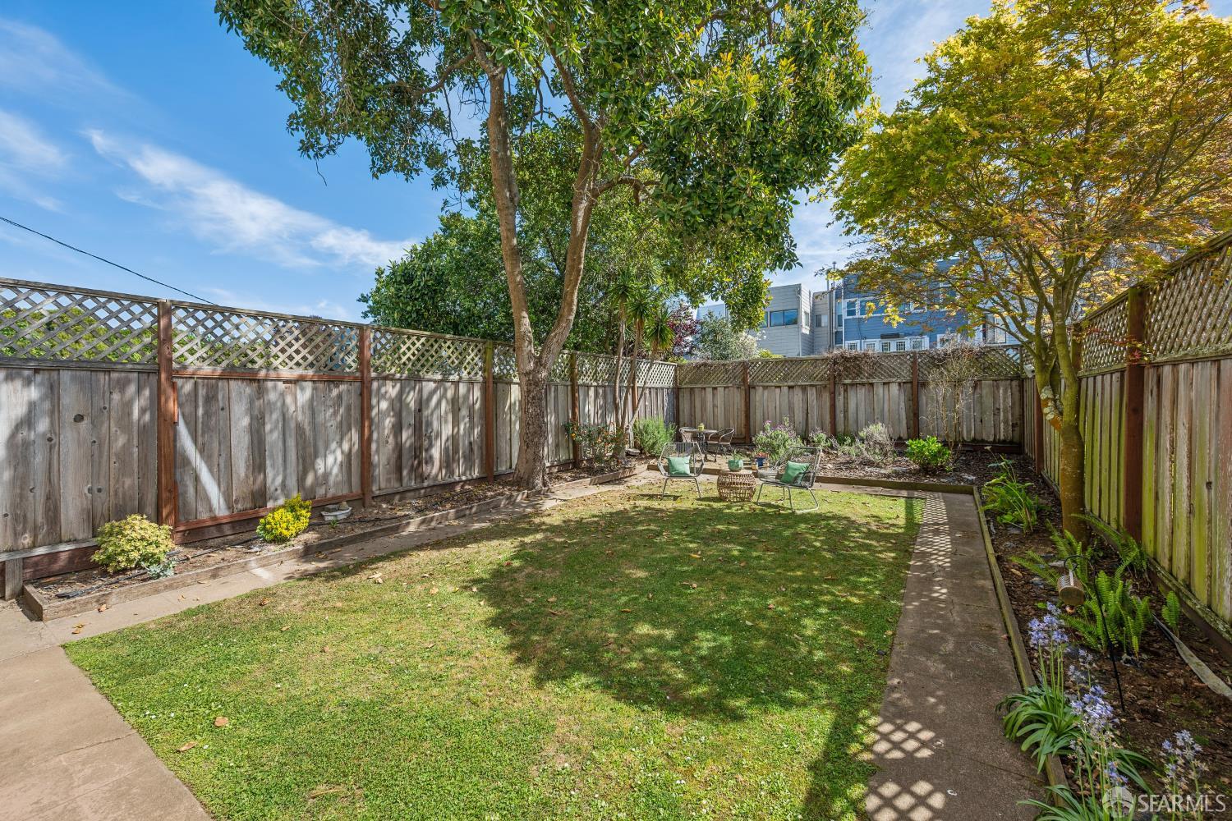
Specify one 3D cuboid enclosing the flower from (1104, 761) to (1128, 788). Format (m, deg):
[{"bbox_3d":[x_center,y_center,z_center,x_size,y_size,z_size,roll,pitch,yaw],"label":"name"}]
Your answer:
[{"bbox_3d":[1.534,1.115,1.470,0.055,0.075,0.055,-1,1,-44],"label":"flower"}]

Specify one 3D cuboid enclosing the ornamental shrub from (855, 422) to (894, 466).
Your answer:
[{"bbox_3d":[5.189,0.666,9.600,0.720,0.840,0.680,1,1,28],"label":"ornamental shrub"}]

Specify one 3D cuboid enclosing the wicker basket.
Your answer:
[{"bbox_3d":[1.753,1.079,6.976,0.560,0.410,0.560,0,1,0],"label":"wicker basket"}]

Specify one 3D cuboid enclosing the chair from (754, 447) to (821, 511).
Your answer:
[{"bbox_3d":[2.351,0.881,6.493,0.680,0.800,0.690,-1,1,-30],"label":"chair"}]

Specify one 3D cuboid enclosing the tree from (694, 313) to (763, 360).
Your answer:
[{"bbox_3d":[4.641,-1.473,19.958,2.800,4.900,2.800,0,1,13],"label":"tree"}]

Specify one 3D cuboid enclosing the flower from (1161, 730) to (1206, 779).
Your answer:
[{"bbox_3d":[1.744,1.056,1.470,0.100,0.130,0.100,-1,1,-40],"label":"flower"}]

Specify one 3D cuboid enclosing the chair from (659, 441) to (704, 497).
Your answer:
[{"bbox_3d":[0.984,0.896,7.193,0.690,0.800,0.680,0,1,5],"label":"chair"}]

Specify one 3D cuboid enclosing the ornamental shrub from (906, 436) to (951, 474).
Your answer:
[{"bbox_3d":[5.485,0.768,8.400,0.730,0.640,0.700,1,1,33],"label":"ornamental shrub"}]

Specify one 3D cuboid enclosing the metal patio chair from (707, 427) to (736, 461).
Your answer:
[{"bbox_3d":[2.321,0.743,10.594,0.550,0.730,0.530,-1,1,-30],"label":"metal patio chair"}]

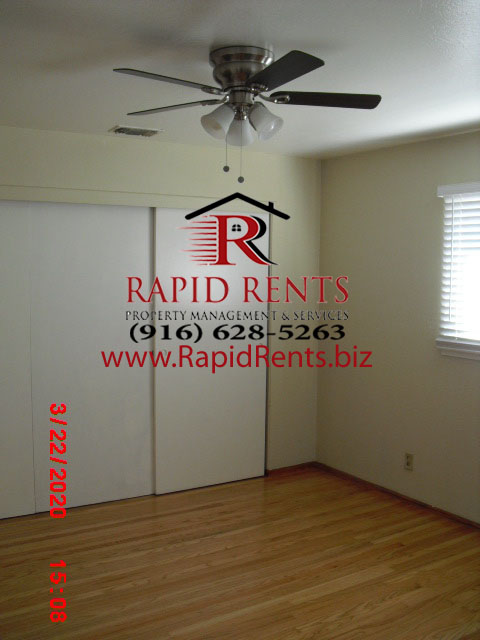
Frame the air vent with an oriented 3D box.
[{"bbox_3d":[-0.638,-1.150,4.083,0.295,0.016,0.210,-3,6,-31],"label":"air vent"}]

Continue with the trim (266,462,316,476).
[{"bbox_3d":[0.418,1.176,5.238,0.482,0.052,0.015,-3,6,-31],"label":"trim"}]

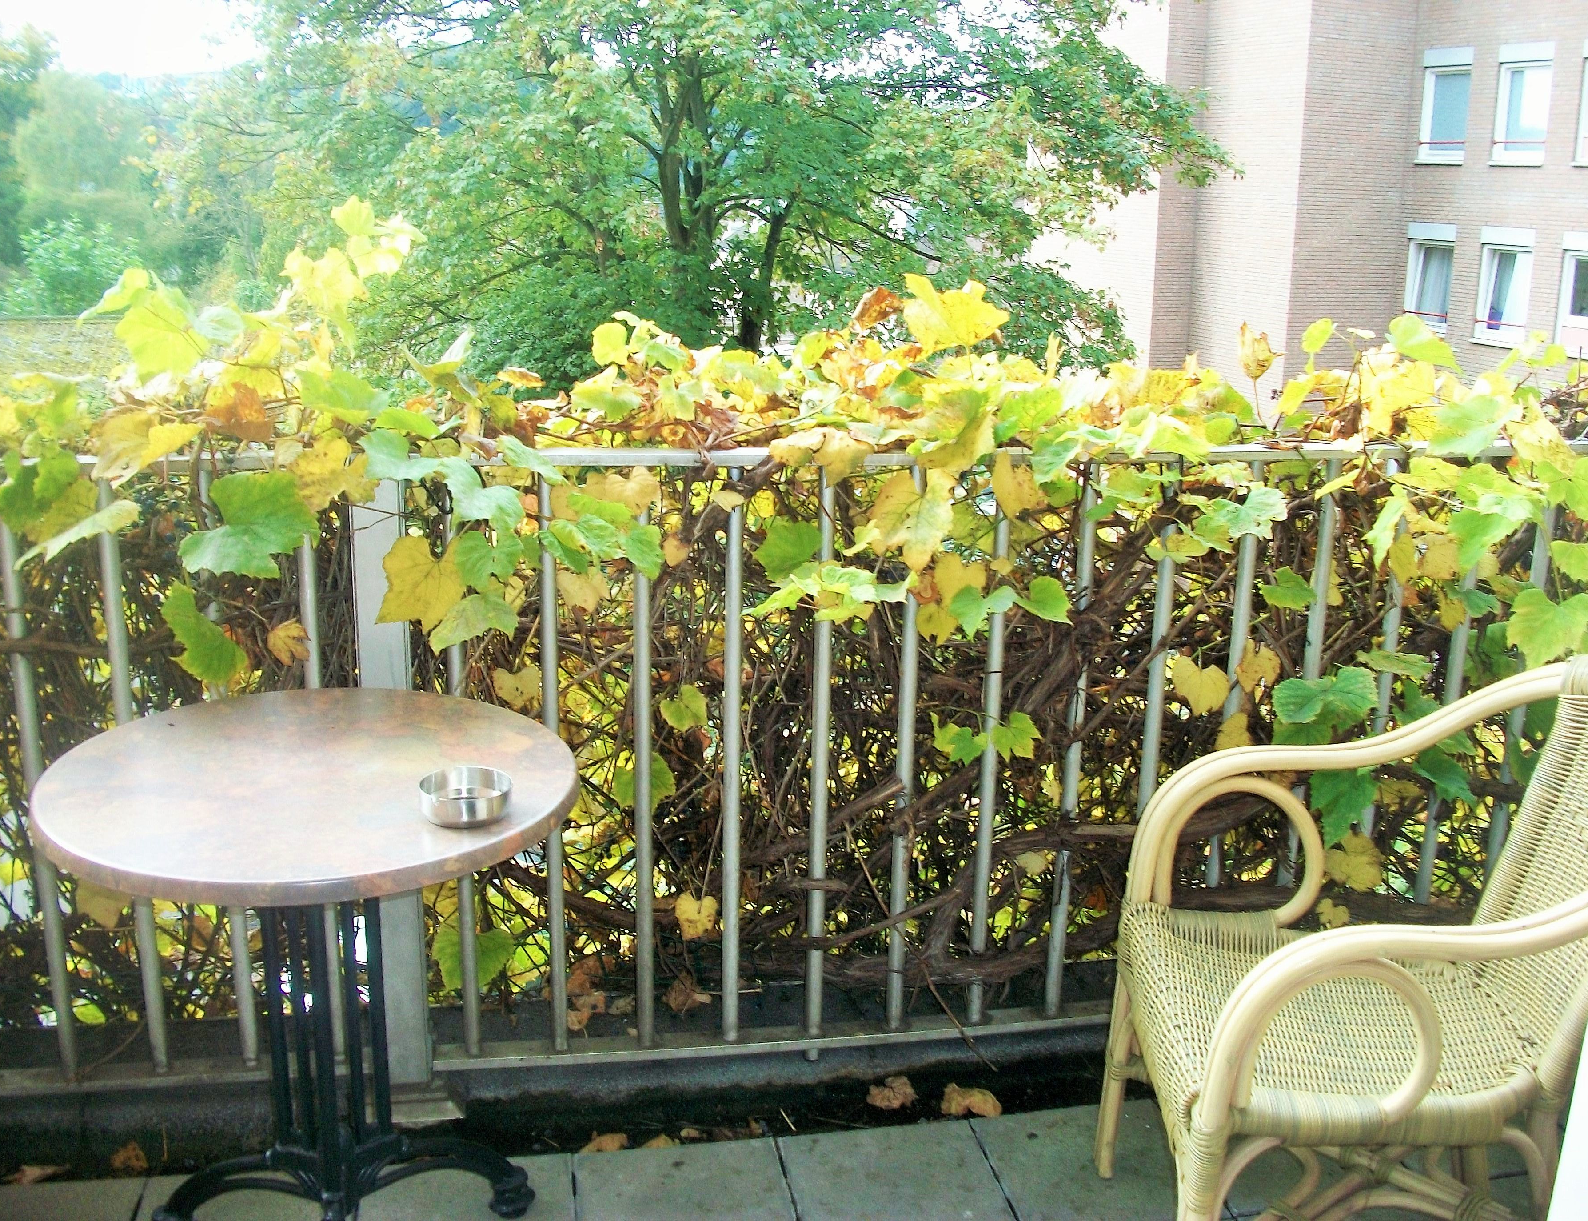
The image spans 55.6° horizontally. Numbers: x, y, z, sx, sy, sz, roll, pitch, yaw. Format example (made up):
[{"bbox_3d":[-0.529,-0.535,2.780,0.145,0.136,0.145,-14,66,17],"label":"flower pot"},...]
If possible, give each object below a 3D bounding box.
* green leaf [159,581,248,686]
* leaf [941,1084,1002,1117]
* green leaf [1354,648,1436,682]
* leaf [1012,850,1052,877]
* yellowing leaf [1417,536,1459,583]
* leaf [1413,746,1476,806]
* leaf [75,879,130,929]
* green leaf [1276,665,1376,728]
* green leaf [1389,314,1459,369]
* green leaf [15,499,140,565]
[{"bbox_3d":[-0.797,0.033,2.008,0.080,0.152,0.050,-28,15,-15],"label":"green leaf"},{"bbox_3d":[0.277,0.769,2.357,0.100,0.035,0.055,-1,15,-9],"label":"leaf"},{"bbox_3d":[0.937,0.083,2.348,0.127,0.030,0.059,16,50,5],"label":"green leaf"},{"bbox_3d":[0.389,0.415,2.462,0.067,0.044,0.018,-2,5,-10],"label":"leaf"},{"bbox_3d":[0.987,-0.079,2.306,0.058,0.073,0.030,6,16,16],"label":"yellowing leaf"},{"bbox_3d":[1.070,0.270,2.477,0.118,0.110,0.045,-1,-4,-10],"label":"leaf"},{"bbox_3d":[-1.008,0.415,2.195,0.089,0.102,0.020,-4,6,-18],"label":"leaf"},{"bbox_3d":[0.820,0.132,2.320,0.171,0.106,0.045,9,-24,-6],"label":"green leaf"},{"bbox_3d":[0.977,-0.412,2.328,0.124,0.091,0.045,-1,-15,-9],"label":"green leaf"},{"bbox_3d":[-0.909,-0.097,1.909,0.160,0.040,0.058,-26,65,-23],"label":"green leaf"}]

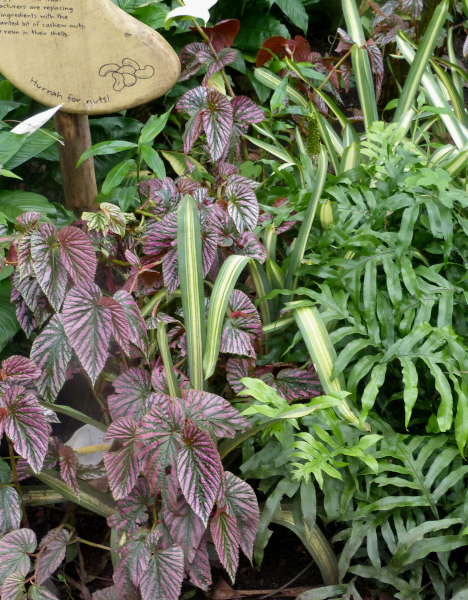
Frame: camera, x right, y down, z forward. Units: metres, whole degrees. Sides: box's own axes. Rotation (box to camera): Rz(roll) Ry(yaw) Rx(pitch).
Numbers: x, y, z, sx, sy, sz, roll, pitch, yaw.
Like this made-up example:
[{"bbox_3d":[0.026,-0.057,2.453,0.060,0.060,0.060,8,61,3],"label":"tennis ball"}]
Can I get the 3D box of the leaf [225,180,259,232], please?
[{"bbox_3d":[0.015,-0.197,2.553,0.068,0.113,0.030,-15,-3,-12],"label":"leaf"}]

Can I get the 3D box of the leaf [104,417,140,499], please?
[{"bbox_3d":[-0.199,0.278,2.120,0.062,0.146,0.035,9,-6,12],"label":"leaf"}]

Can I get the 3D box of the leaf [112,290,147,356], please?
[{"bbox_3d":[-0.194,0.048,2.270,0.054,0.136,0.035,-23,-1,-19],"label":"leaf"}]

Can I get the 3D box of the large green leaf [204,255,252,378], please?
[{"bbox_3d":[-0.010,0.030,2.200,0.081,0.228,0.070,9,-4,9],"label":"large green leaf"}]

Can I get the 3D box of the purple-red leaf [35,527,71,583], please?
[{"bbox_3d":[-0.322,0.452,2.122,0.055,0.106,0.025,30,-13,-12],"label":"purple-red leaf"}]

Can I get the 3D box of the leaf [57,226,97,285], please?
[{"bbox_3d":[-0.295,-0.083,2.250,0.069,0.113,0.030,-18,-3,-10],"label":"leaf"}]

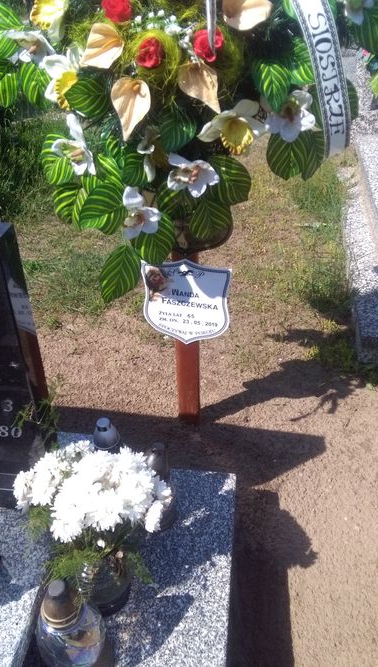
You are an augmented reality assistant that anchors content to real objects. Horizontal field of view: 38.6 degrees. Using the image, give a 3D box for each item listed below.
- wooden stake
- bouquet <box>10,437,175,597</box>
[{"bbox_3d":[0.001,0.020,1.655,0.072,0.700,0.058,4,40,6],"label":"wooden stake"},{"bbox_3d":[-0.178,0.330,0.995,0.285,0.280,0.270,3,40,5],"label":"bouquet"}]

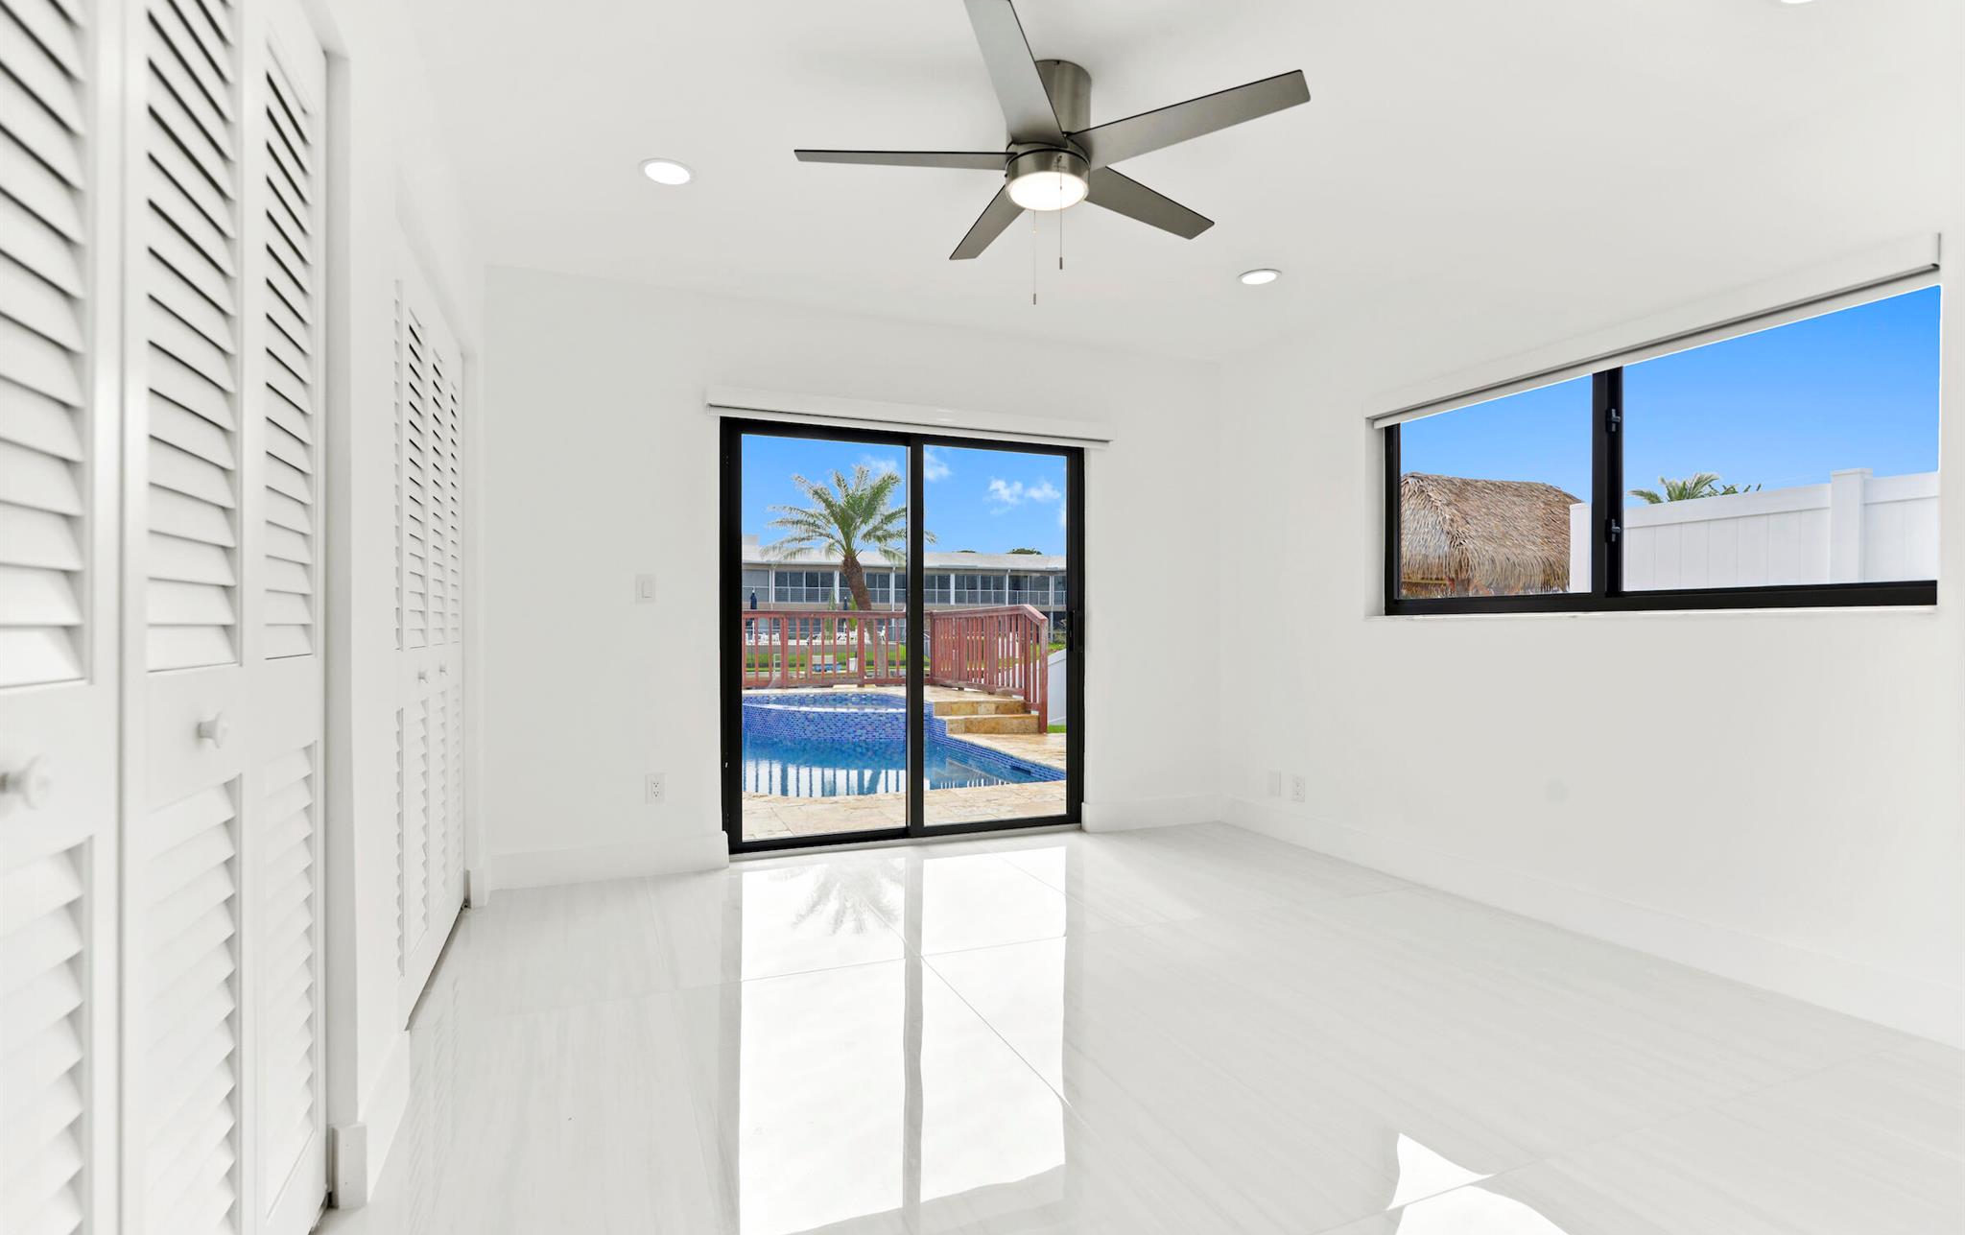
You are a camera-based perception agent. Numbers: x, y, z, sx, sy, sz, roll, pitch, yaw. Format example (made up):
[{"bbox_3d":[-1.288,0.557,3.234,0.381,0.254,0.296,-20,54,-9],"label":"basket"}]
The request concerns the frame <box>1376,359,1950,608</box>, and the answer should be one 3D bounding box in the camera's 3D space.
[{"bbox_3d":[2.193,-0.469,3.075,0.080,0.905,1.827,0,0,-23],"label":"frame"}]

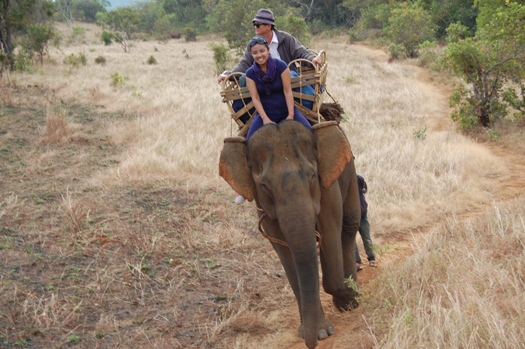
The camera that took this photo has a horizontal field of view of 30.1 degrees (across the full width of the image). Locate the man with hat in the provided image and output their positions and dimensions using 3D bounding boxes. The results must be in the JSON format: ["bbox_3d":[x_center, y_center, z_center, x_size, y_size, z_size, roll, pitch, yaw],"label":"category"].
[{"bbox_3d":[0.068,-1.071,9.500,0.980,1.080,0.750,0,10,9],"label":"man with hat"}]

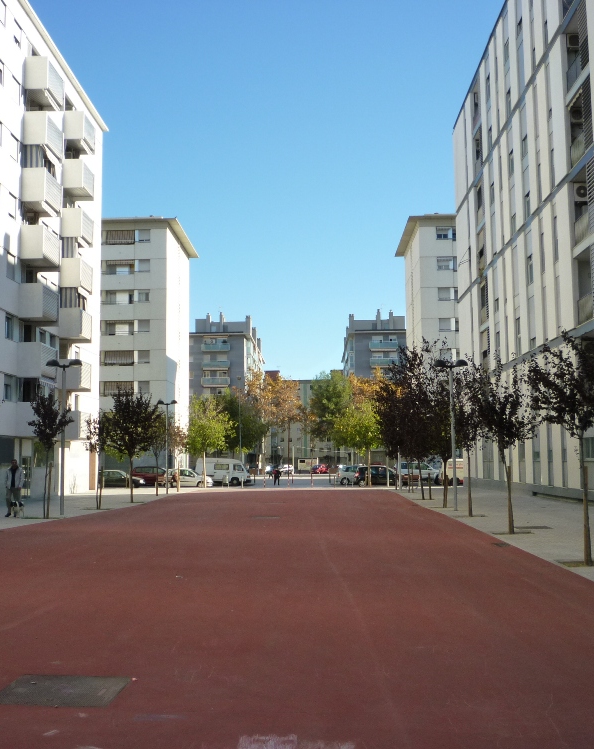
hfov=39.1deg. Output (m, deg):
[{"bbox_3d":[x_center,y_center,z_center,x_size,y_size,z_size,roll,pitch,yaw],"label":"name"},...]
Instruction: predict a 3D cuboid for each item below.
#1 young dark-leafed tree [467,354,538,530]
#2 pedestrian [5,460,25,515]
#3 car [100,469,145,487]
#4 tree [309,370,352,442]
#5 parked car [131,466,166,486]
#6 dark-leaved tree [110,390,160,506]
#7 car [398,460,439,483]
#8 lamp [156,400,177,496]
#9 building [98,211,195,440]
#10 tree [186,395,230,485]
[{"bbox_3d":[4.540,1.532,18.610,1.400,3.964,1.400,-1,-6,2],"label":"young dark-leafed tree"},{"bbox_3d":[-8.917,3.592,26.401,0.600,1.809,0.420,0,-6,-7],"label":"pedestrian"},{"bbox_3d":[-13.127,7.757,62.200,3.900,1.380,1.660,-1,-6,2],"label":"car"},{"bbox_3d":[3.520,5.111,86.586,4.422,11.124,4.422,-1,-6,1],"label":"tree"},{"bbox_3d":[-10.625,7.908,64.924,4.200,1.495,1.750,-1,-6,2],"label":"parked car"},{"bbox_3d":[-6.823,2.964,34.976,2.200,4.777,2.100,-1,-6,2],"label":"dark-leaved tree"},{"bbox_3d":[10.163,8.157,69.096,4.500,1.750,1.820,-1,-6,1],"label":"car"},{"bbox_3d":[-6.688,3.740,43.247,0.980,4.875,0.380,-1,-6,2],"label":"lamp"},{"bbox_3d":[-19.032,-1.390,83.718,16.000,24.718,14.500,-1,-6,2],"label":"building"},{"bbox_3d":[-5.983,4.610,57.835,3.300,6.483,3.300,-1,-6,1],"label":"tree"}]

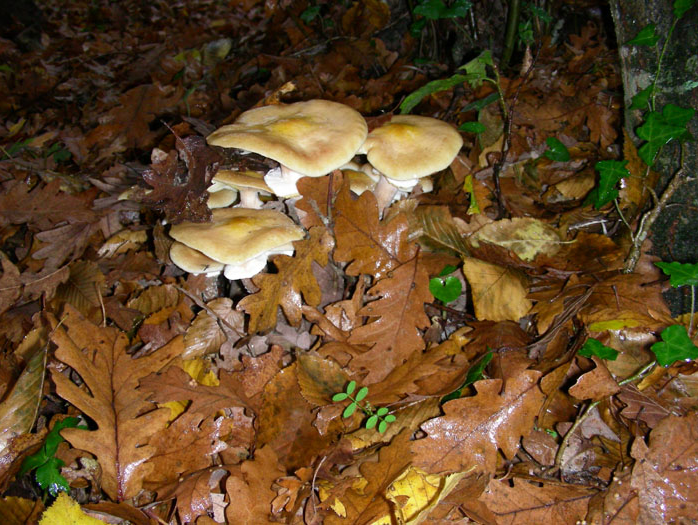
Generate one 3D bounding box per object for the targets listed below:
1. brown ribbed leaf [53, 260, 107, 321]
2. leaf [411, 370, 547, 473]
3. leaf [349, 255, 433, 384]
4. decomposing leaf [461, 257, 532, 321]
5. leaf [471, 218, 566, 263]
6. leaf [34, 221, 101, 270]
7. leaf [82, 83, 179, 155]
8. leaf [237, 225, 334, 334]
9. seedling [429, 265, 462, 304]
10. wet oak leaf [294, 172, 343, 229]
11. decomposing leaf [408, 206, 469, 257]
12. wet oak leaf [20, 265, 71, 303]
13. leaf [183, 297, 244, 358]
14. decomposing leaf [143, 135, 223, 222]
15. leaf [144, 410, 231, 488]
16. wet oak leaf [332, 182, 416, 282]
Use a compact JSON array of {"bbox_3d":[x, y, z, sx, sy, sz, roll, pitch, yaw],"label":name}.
[{"bbox_3d":[-0.197,0.020,0.576,0.069,0.015,0.049,27,52,24],"label":"brown ribbed leaf"},{"bbox_3d":[0.101,0.119,0.573,0.129,0.022,0.073,-28,48,-25],"label":"leaf"},{"bbox_3d":[0.039,0.046,0.652,0.064,0.025,0.134,15,56,13],"label":"leaf"},{"bbox_3d":[0.124,0.025,0.685,0.078,0.018,0.061,34,64,26],"label":"decomposing leaf"},{"bbox_3d":[0.134,-0.019,0.613,0.074,0.015,0.046,1,51,1],"label":"leaf"},{"bbox_3d":[-0.224,-0.015,0.617,0.059,0.015,0.058,-26,50,-25],"label":"leaf"},{"bbox_3d":[-0.262,-0.177,0.936,0.112,0.025,0.113,2,57,-4],"label":"leaf"},{"bbox_3d":[-0.046,0.010,0.554,0.068,0.020,0.101,26,62,16],"label":"leaf"},{"bbox_3d":[0.086,0.019,0.680,0.030,0.030,0.028,3,38,7],"label":"seedling"},{"bbox_3d":[-0.028,-0.058,0.720,0.045,0.050,0.030,-4,38,-2],"label":"wet oak leaf"},{"bbox_3d":[0.075,-0.027,0.624,0.067,0.015,0.053,28,56,21],"label":"decomposing leaf"},{"bbox_3d":[-0.225,0.016,0.574,0.042,0.015,0.038,-21,48,-20],"label":"wet oak leaf"},{"bbox_3d":[-0.115,0.058,0.661,0.043,0.016,0.073,26,52,21],"label":"leaf"},{"bbox_3d":[-0.166,-0.082,0.760,0.079,0.075,0.050,-12,39,-11],"label":"decomposing leaf"},{"bbox_3d":[-0.096,0.108,0.455,0.058,0.015,0.047,-12,38,-16],"label":"leaf"},{"bbox_3d":[0.009,-0.023,0.593,0.070,0.020,0.082,-42,71,-18],"label":"wet oak leaf"}]

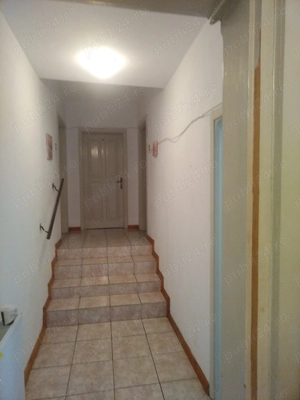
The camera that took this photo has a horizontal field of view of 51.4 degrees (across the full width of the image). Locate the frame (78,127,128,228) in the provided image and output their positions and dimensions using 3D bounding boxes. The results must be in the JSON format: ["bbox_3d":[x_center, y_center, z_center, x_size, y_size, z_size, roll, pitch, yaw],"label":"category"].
[{"bbox_3d":[-0.950,-0.429,6.447,0.966,2.080,0.137,-1,3,-9],"label":"frame"}]

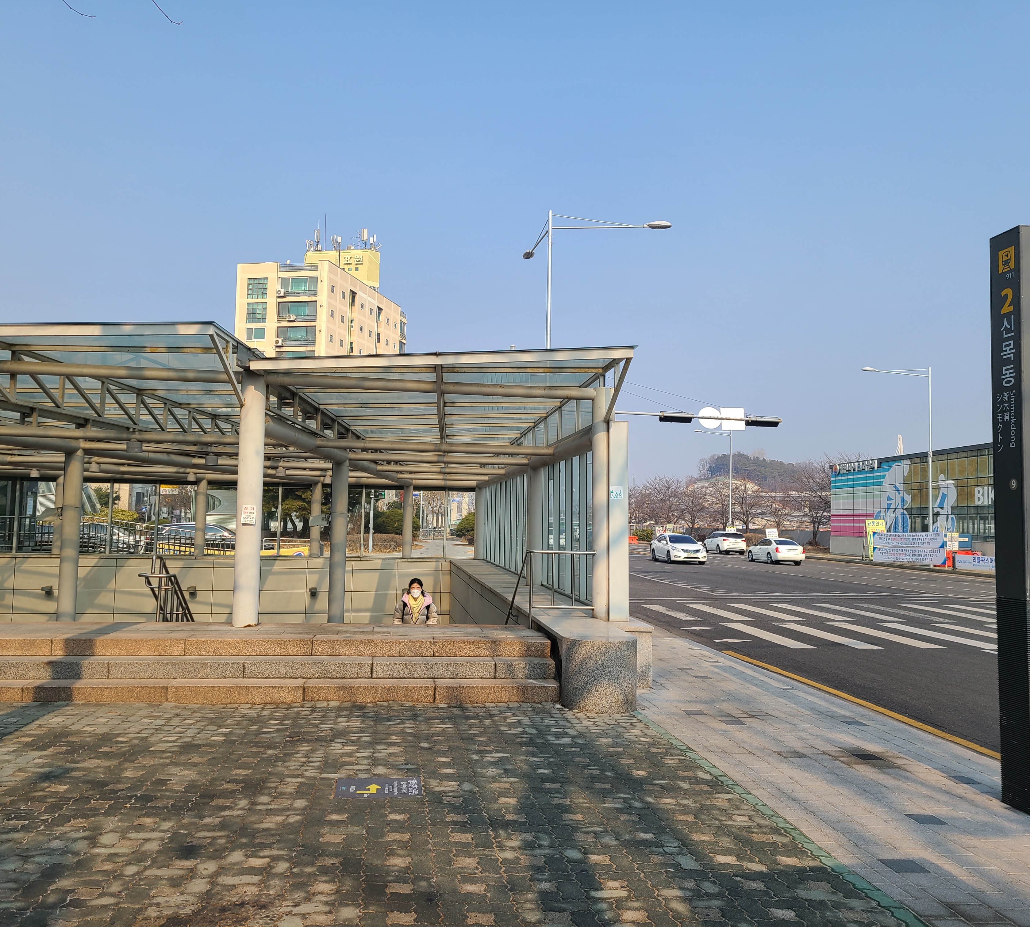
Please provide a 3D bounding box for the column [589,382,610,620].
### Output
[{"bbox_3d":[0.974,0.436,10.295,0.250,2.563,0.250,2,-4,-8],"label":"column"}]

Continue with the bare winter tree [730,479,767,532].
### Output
[{"bbox_3d":[23.843,4.915,94.914,4.300,6.977,4.300,2,-4,-8],"label":"bare winter tree"}]

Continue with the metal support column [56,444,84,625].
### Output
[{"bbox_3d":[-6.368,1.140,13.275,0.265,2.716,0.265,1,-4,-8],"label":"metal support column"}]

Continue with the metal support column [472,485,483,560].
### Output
[{"bbox_3d":[-0.975,1.594,25.470,0.270,2.049,0.270,1,-4,-8],"label":"metal support column"}]

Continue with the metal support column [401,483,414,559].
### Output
[{"bbox_3d":[-2.961,1.566,25.671,0.265,2.092,0.265,1,-4,-8],"label":"metal support column"}]

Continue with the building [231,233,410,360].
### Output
[{"bbox_3d":[-23.452,-8.427,115.410,11.198,35.000,24.139,0,-4,15],"label":"building"}]

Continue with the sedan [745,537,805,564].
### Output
[{"bbox_3d":[14.874,5.022,53.000,1.820,1.470,4.850,1,-4,-6],"label":"sedan"}]

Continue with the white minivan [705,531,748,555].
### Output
[{"bbox_3d":[15.913,6.057,70.500,1.980,1.750,5.100,1,-4,-6],"label":"white minivan"}]

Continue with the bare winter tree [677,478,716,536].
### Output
[{"bbox_3d":[20.305,5.369,103.900,4.700,7.181,4.700,2,-4,-8],"label":"bare winter tree"}]

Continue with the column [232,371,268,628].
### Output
[{"bbox_3d":[-2.764,0.353,9.691,0.265,2.666,0.265,1,-4,-8],"label":"column"}]

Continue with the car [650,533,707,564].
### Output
[{"bbox_3d":[8.115,4.233,46.228,1.860,1.470,4.900,1,-4,-6],"label":"car"}]

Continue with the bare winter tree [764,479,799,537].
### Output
[{"bbox_3d":[23.371,4.140,82.197,3.500,5.808,3.500,1,-4,-8],"label":"bare winter tree"}]

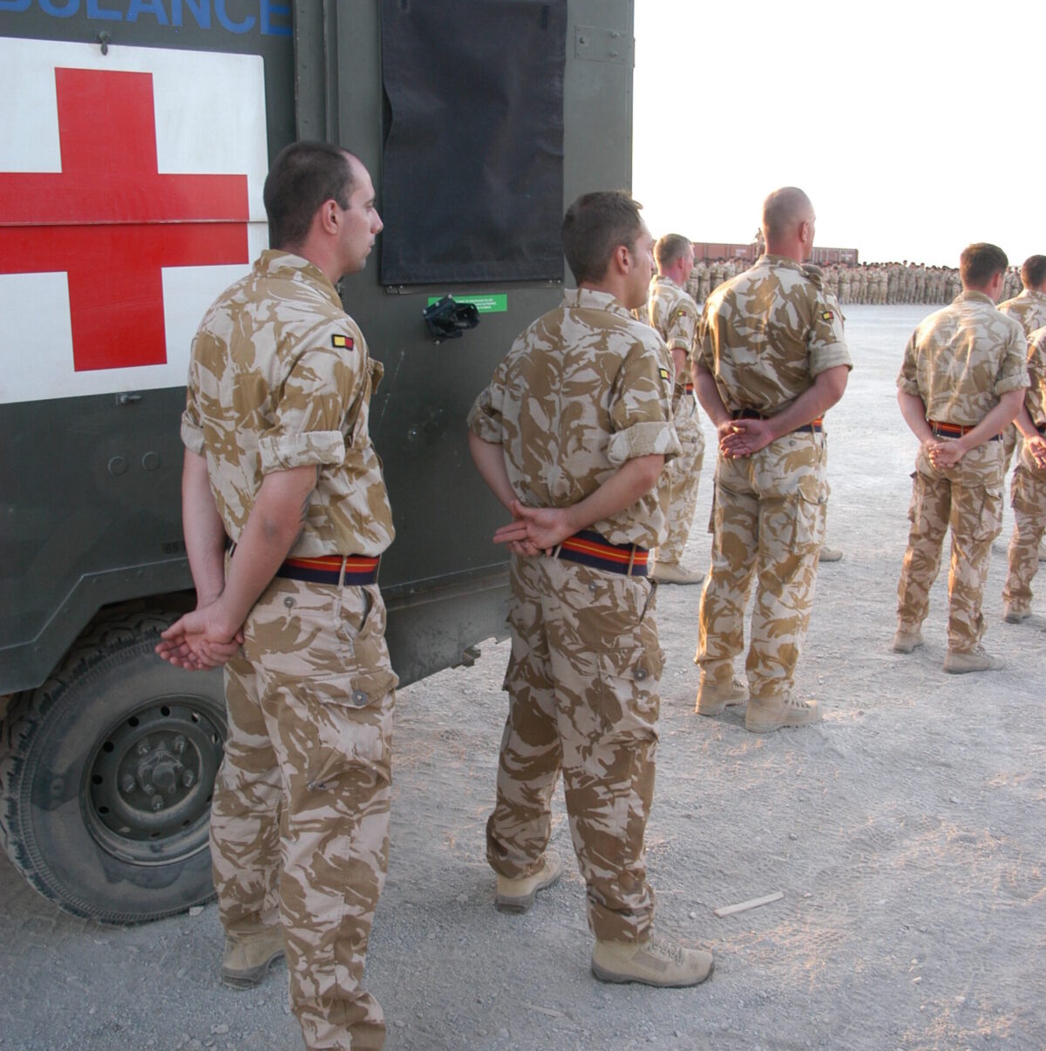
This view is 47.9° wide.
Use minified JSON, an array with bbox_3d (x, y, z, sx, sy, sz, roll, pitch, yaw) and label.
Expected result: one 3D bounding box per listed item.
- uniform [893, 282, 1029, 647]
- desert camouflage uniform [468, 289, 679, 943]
[{"bbox_3d":[1.811,-0.244,4.949,0.388,1.469,0.561,-7,14,-30],"label":"uniform"},{"bbox_3d":[0.150,0.197,2.766,0.380,1.476,0.550,-8,15,-32],"label":"desert camouflage uniform"}]

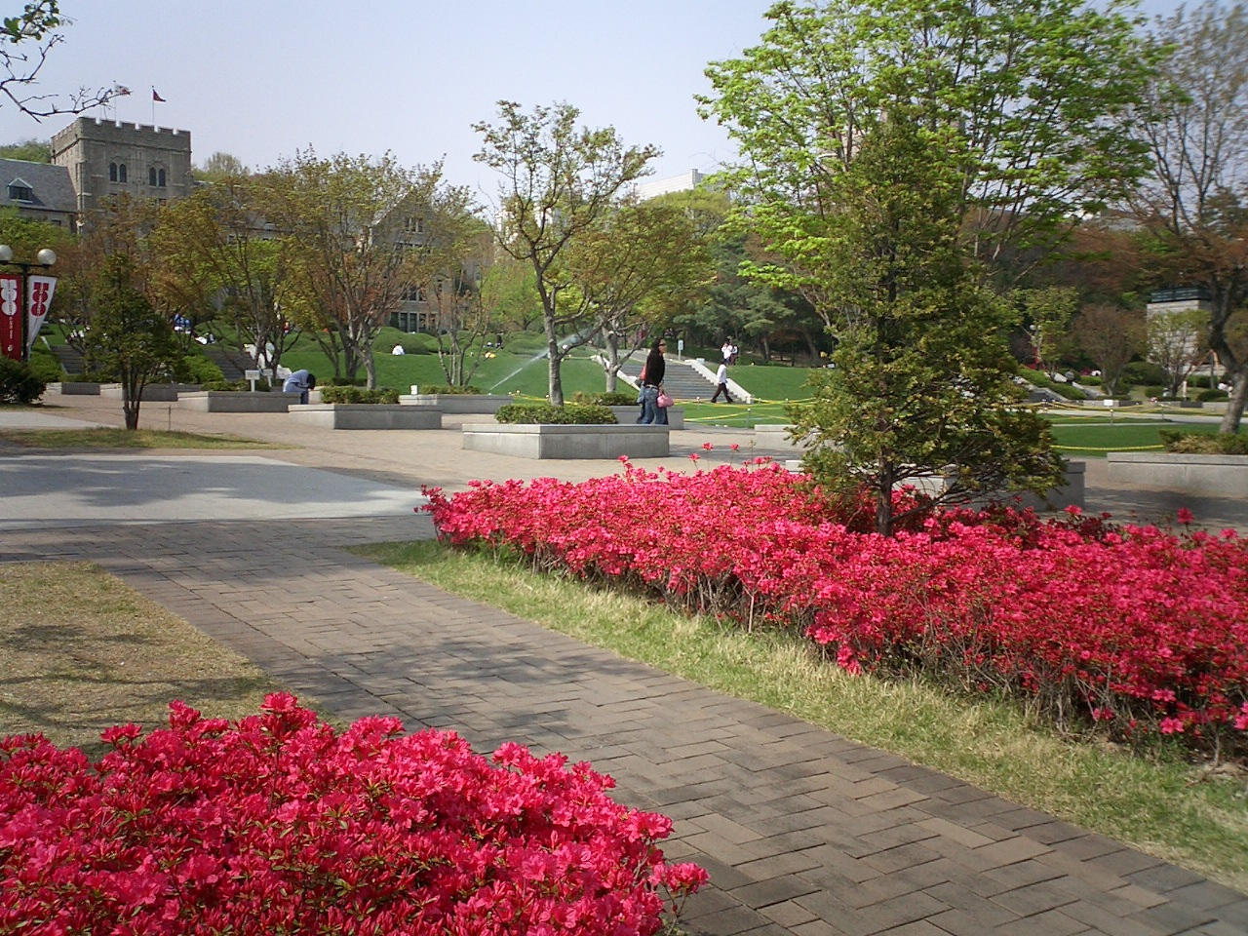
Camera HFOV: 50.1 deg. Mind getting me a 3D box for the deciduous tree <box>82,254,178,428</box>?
[{"bbox_3d":[-7.570,-1.940,20.450,1.460,2.680,1.460,0,2,0],"label":"deciduous tree"}]

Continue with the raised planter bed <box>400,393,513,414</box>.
[{"bbox_3d":[-4.110,-1.537,32.550,2.020,0.430,2.020,-1,3,-35],"label":"raised planter bed"}]

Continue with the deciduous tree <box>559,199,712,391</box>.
[{"bbox_3d":[0.210,-3.102,24.969,2.883,3.851,2.883,0,2,0],"label":"deciduous tree"}]

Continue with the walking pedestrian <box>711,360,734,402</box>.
[{"bbox_3d":[3.816,-3.370,52.028,0.800,1.660,0.500,-1,2,-22],"label":"walking pedestrian"}]

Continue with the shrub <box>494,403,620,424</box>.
[{"bbox_3d":[-0.910,-0.705,18.000,1.200,0.320,1.200,-1,3,-35],"label":"shrub"}]

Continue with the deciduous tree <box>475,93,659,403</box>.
[{"bbox_3d":[-0.790,-2.740,17.950,2.500,4.300,2.500,0,2,0],"label":"deciduous tree"}]

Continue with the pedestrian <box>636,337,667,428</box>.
[{"bbox_3d":[0.403,-1.076,19.528,0.450,1.640,0.460,-1,3,-41],"label":"pedestrian"}]

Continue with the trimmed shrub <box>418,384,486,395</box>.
[{"bbox_3d":[-4.200,-1.850,32.550,1.200,0.310,1.200,-1,3,-35],"label":"trimmed shrub"}]

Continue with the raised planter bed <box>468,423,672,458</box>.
[{"bbox_3d":[-0.809,-0.369,18.150,2.030,0.445,2.030,-1,2,-36],"label":"raised planter bed"}]

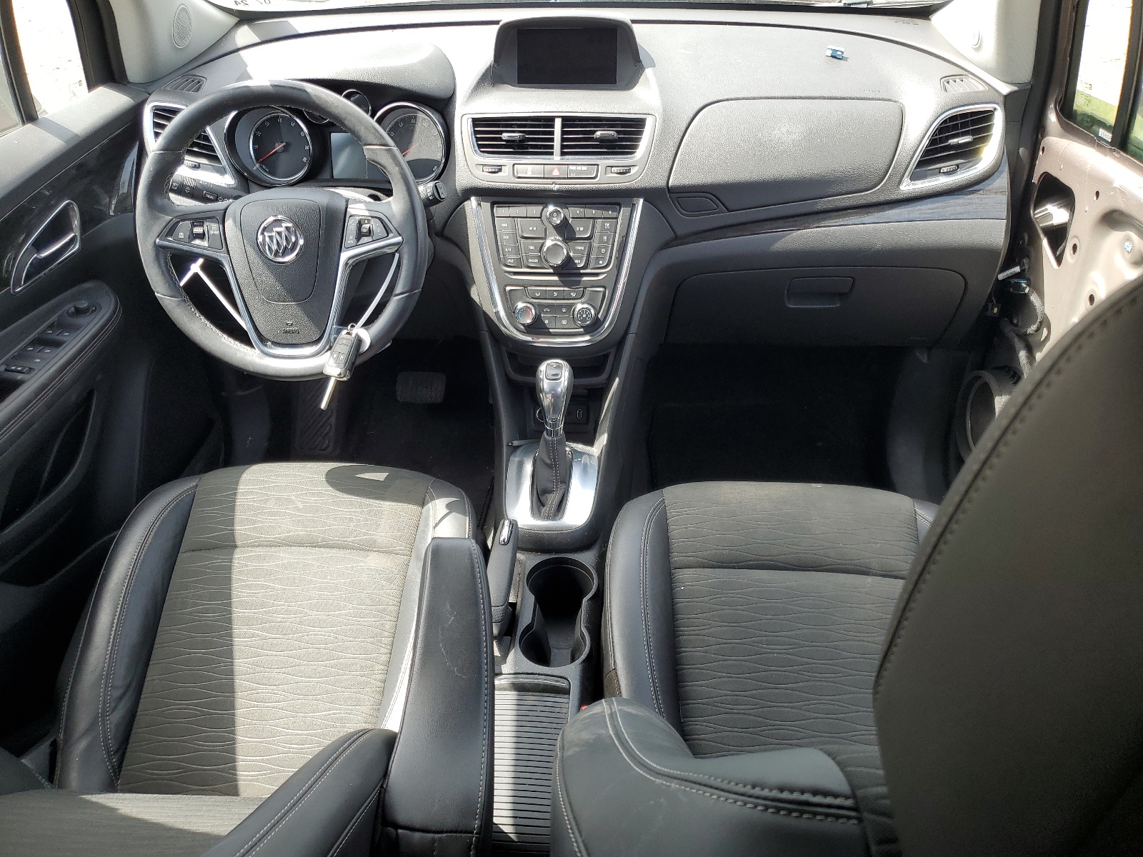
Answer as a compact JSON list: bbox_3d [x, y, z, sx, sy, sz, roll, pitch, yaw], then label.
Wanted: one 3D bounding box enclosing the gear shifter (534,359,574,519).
[{"bbox_3d":[-0.022,0.006,1.175,0.056,0.195,0.125,2,35,4],"label":"gear shifter"}]

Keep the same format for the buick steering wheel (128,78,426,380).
[{"bbox_3d":[-0.365,-0.249,1.107,0.370,0.370,0.110,2,10,4],"label":"buick steering wheel"}]

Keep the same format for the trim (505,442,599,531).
[{"bbox_3d":[-0.027,0.083,1.217,0.132,0.040,0.165,2,41,4],"label":"trim"}]

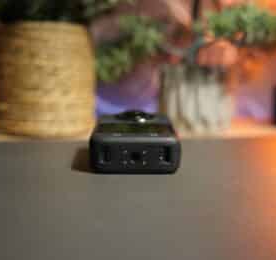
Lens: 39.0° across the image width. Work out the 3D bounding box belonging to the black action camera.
[{"bbox_3d":[-0.002,0.007,0.295,0.061,0.035,0.081,0,14,-1],"label":"black action camera"}]

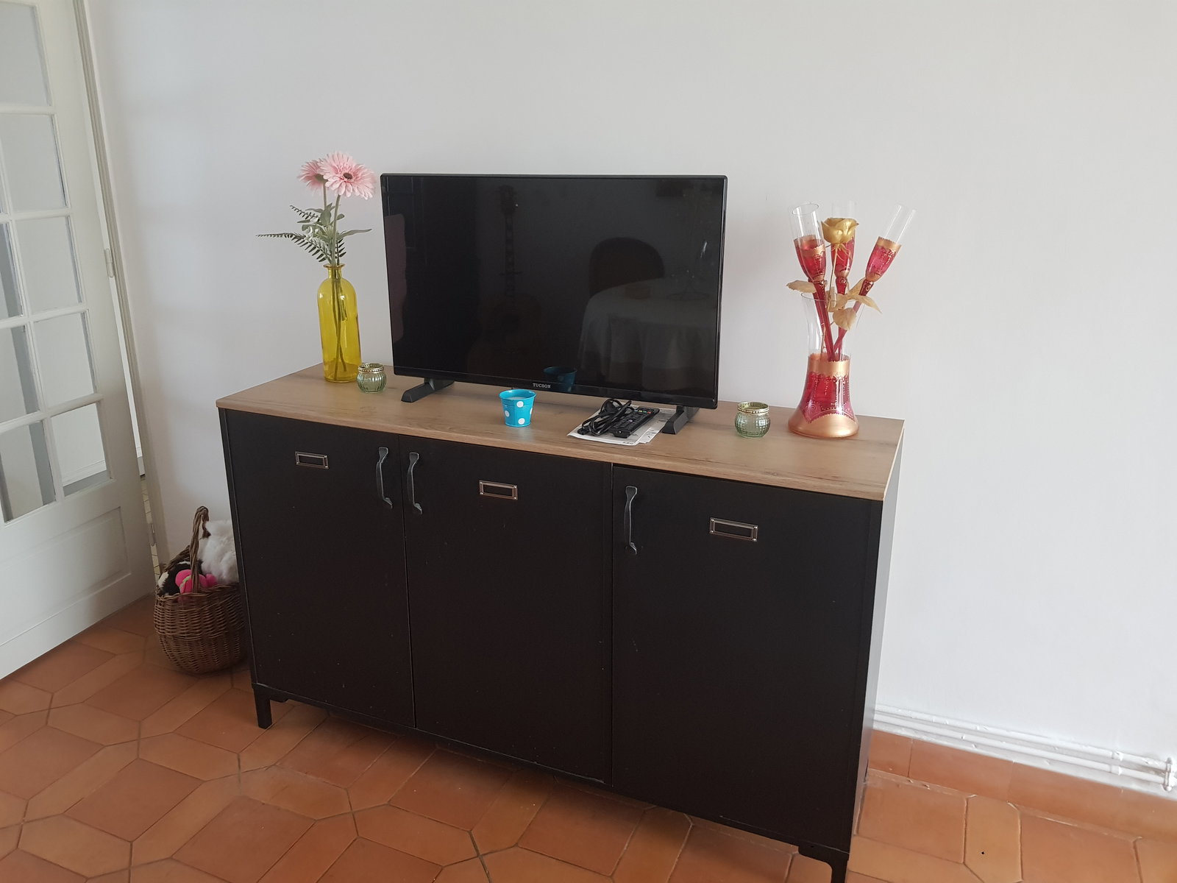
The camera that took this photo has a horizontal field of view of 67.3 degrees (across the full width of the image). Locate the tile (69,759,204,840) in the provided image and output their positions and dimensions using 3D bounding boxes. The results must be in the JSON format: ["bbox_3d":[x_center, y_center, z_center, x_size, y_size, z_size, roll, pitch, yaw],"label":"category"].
[{"bbox_3d":[-0.986,0.781,1.926,0.200,0.016,0.200,8,19,22],"label":"tile"}]

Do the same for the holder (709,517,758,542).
[{"bbox_3d":[0.245,0.149,1.492,0.082,0.029,0.005,8,19,22],"label":"holder"}]

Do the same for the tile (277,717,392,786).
[{"bbox_3d":[-0.589,0.734,2.075,0.200,0.016,0.200,8,19,22],"label":"tile"}]

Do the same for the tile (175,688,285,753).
[{"bbox_3d":[-0.850,0.681,2.153,0.199,0.012,0.199,8,19,22],"label":"tile"}]

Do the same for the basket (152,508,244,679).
[{"bbox_3d":[-1.011,0.384,2.359,0.280,0.430,0.280,-8,19,-24],"label":"basket"}]

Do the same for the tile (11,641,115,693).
[{"bbox_3d":[-1.446,0.620,2.422,0.200,0.016,0.200,8,19,22],"label":"tile"}]

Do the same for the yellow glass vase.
[{"bbox_3d":[-0.574,-0.271,2.027,0.086,0.263,0.086,8,19,22],"label":"yellow glass vase"}]

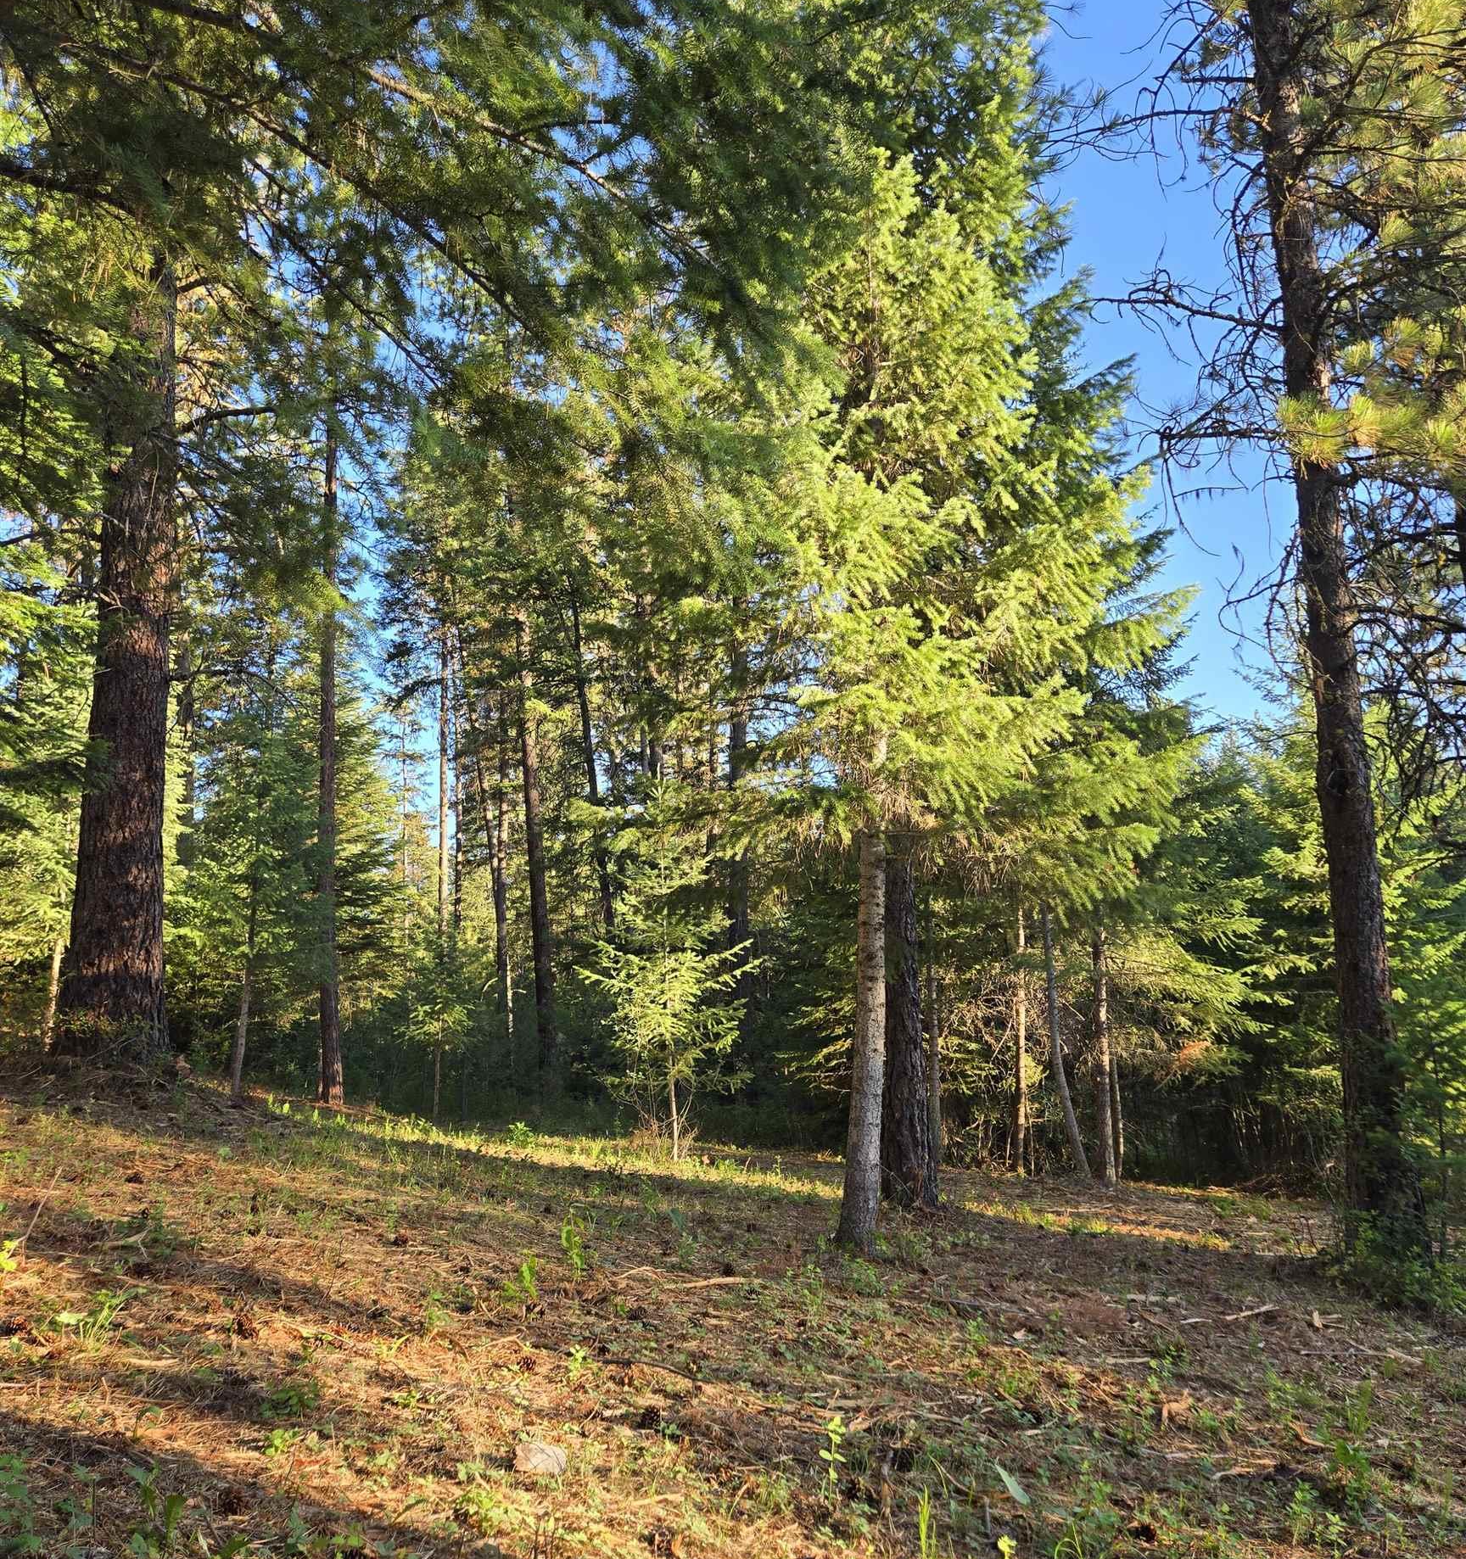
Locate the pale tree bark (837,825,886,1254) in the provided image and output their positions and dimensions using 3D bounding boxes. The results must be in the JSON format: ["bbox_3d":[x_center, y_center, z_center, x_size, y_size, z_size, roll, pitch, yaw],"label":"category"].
[{"bbox_3d":[0.738,1.420,7.220,0.220,2.330,0.220,2,-6,6],"label":"pale tree bark"}]

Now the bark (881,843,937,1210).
[{"bbox_3d":[1.100,1.577,8.430,0.310,2.320,0.310,-2,-6,7],"label":"bark"}]

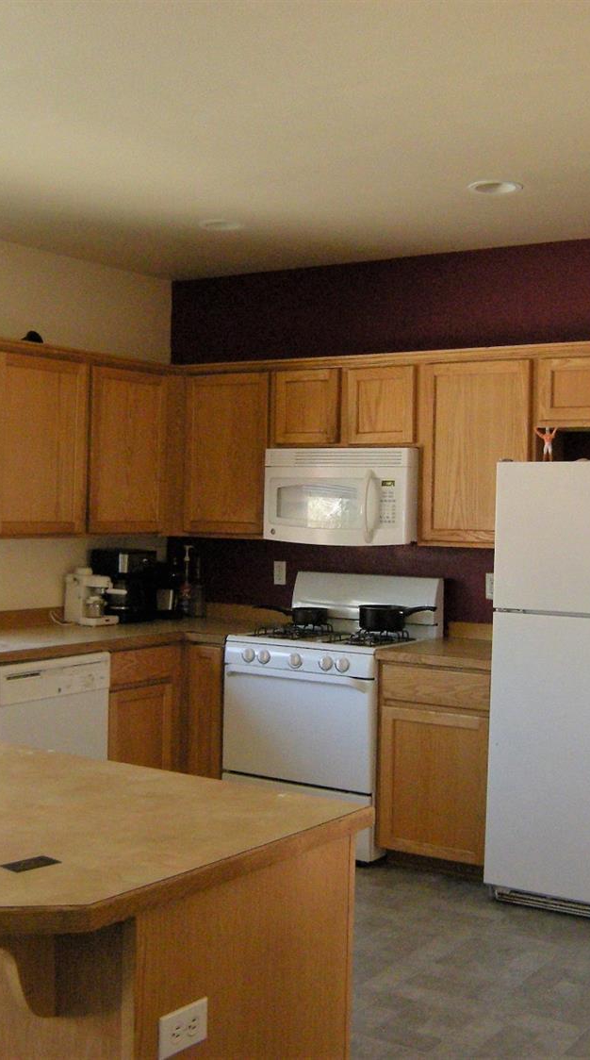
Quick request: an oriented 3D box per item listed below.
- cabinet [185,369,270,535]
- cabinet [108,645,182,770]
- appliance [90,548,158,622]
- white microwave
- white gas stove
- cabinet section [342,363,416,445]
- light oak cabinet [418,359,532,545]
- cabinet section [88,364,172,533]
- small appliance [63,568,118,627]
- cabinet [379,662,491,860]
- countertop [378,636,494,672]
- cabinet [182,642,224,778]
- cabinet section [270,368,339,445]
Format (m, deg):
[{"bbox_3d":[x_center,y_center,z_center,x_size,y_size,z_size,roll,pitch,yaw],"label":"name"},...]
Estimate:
[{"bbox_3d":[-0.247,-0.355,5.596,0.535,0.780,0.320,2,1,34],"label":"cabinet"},{"bbox_3d":[-0.914,0.881,5.188,0.610,0.780,0.460,2,1,34],"label":"cabinet"},{"bbox_3d":[-0.792,0.272,5.579,0.240,0.335,0.290,3,2,44],"label":"appliance"},{"bbox_3d":[0.278,-0.151,5.183,0.757,0.423,0.410,2,1,34],"label":"white microwave"},{"bbox_3d":[0.179,0.793,5.067,0.760,1.165,0.670,2,1,34],"label":"white gas stove"},{"bbox_3d":[0.456,-0.557,5.140,0.381,0.365,0.330,2,2,34],"label":"cabinet section"},{"bbox_3d":[0.826,-0.305,4.866,0.512,0.765,0.336,2,2,34],"label":"light oak cabinet"},{"bbox_3d":[-0.897,-0.385,5.442,0.330,0.780,0.583,2,2,34],"label":"cabinet section"},{"bbox_3d":[-0.934,0.309,5.340,0.210,0.265,0.160,2,2,26],"label":"small appliance"},{"bbox_3d":[0.726,0.920,4.731,0.523,0.780,0.610,2,1,34],"label":"cabinet"},{"bbox_3d":[0.732,0.510,4.722,0.523,0.044,0.660,2,1,34],"label":"countertop"},{"bbox_3d":[-0.234,0.921,5.422,0.302,0.850,0.620,2,2,34],"label":"cabinet"},{"bbox_3d":[0.132,-0.570,5.361,0.399,0.365,0.330,2,2,34],"label":"cabinet section"}]

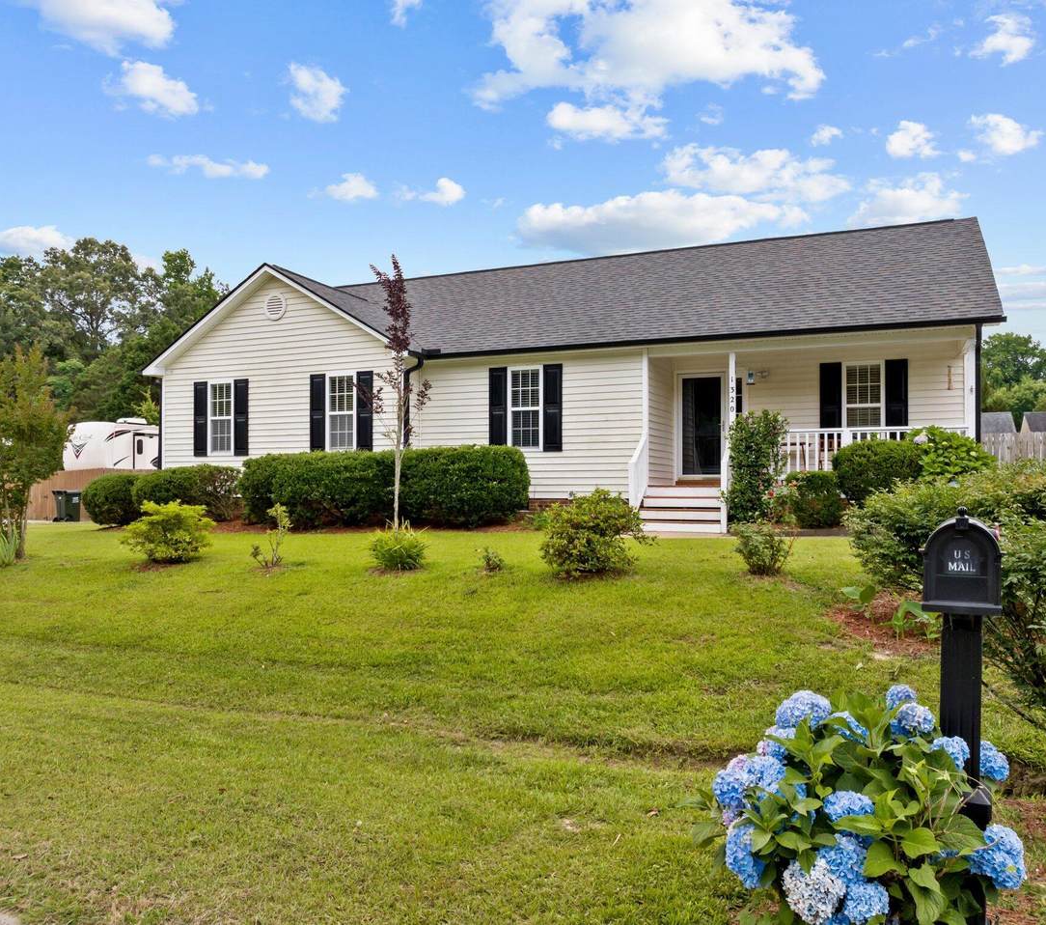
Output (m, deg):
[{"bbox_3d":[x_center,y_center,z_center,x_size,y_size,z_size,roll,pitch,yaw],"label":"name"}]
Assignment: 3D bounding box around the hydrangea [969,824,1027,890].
[{"bbox_3d":[1.377,1.142,2.480,0.165,0.180,0.165,-1,-2,23],"label":"hydrangea"}]

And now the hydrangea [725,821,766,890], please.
[{"bbox_3d":[0.634,1.109,2.420,0.150,0.175,0.150,-1,-2,23],"label":"hydrangea"}]

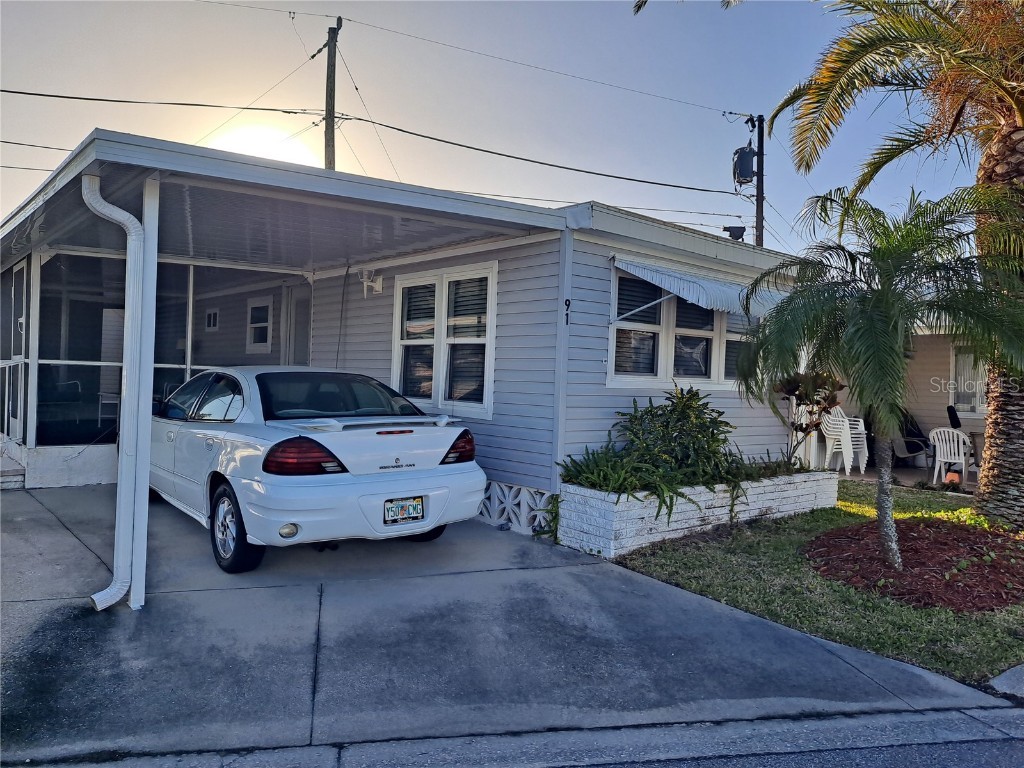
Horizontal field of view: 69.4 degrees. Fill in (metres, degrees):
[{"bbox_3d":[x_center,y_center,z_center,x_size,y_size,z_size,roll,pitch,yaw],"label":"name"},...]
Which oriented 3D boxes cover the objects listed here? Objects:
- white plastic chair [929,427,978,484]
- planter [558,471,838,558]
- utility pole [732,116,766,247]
[{"bbox_3d":[6.236,1.020,10.457,0.570,0.810,0.560,3,1,43],"label":"white plastic chair"},{"bbox_3d":[1.942,1.129,7.057,3.560,0.489,0.606,2,0,-40],"label":"planter"},{"bbox_3d":[6.490,-2.927,19.771,0.750,8.800,0.450,1,0,-23],"label":"utility pole"}]

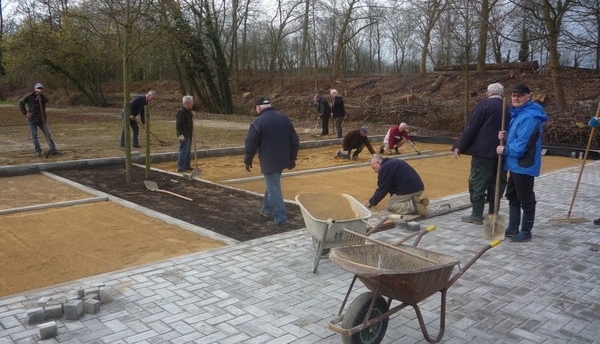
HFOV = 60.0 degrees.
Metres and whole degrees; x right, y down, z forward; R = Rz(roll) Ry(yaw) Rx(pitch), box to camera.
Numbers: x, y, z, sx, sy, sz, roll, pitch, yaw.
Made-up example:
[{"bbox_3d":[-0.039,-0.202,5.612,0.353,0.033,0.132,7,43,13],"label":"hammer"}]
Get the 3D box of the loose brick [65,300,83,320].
[{"bbox_3d":[-1.599,0.975,3.684,0.079,0.102,0.094,0,8,-2],"label":"loose brick"}]

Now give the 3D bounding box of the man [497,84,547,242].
[{"bbox_3d":[2.447,-0.089,5.723,0.467,1.712,0.507,1,8,0],"label":"man"}]

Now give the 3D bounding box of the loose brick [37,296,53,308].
[{"bbox_3d":[-1.860,0.961,3.791,0.072,0.080,0.107,0,8,-5],"label":"loose brick"}]

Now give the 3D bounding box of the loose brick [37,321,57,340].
[{"bbox_3d":[-1.640,1.030,3.377,0.102,0.078,0.063,-6,11,-39],"label":"loose brick"}]

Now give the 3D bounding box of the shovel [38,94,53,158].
[{"bbox_3d":[-5.903,-1.087,12.028,0.183,1.522,0.244,-11,7,-4],"label":"shovel"}]

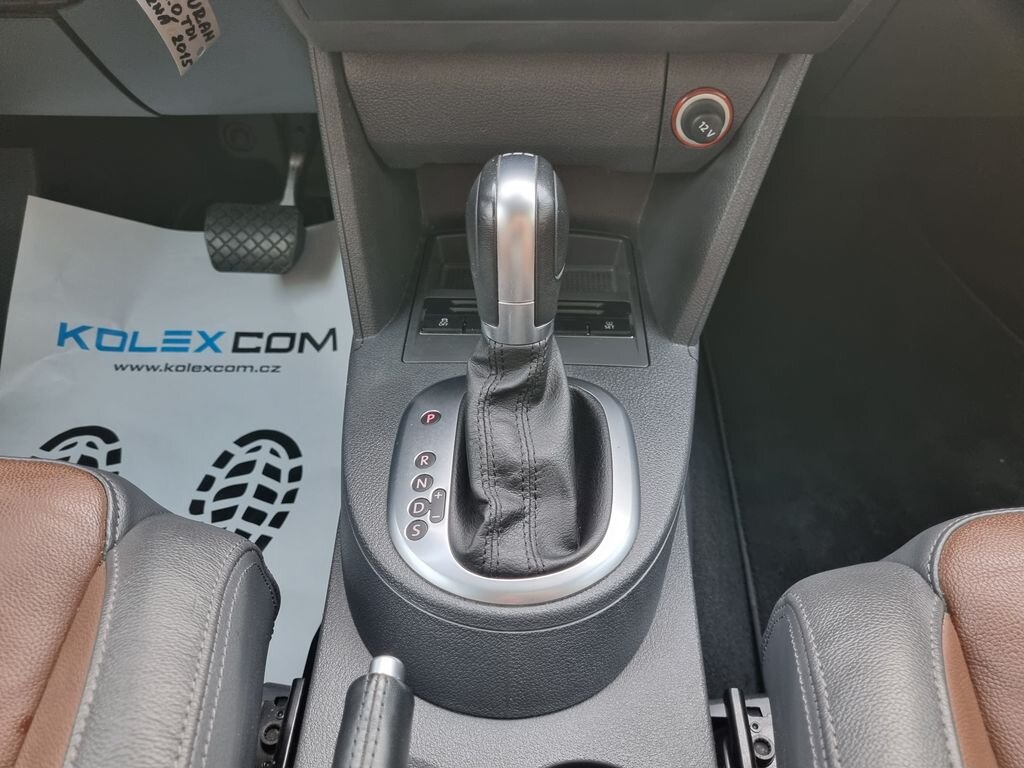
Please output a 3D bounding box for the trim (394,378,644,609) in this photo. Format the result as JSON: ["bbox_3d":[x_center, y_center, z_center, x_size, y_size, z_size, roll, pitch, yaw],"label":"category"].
[{"bbox_3d":[0.002,0.057,0.446,0.141,0.018,0.159,1,47,3],"label":"trim"}]

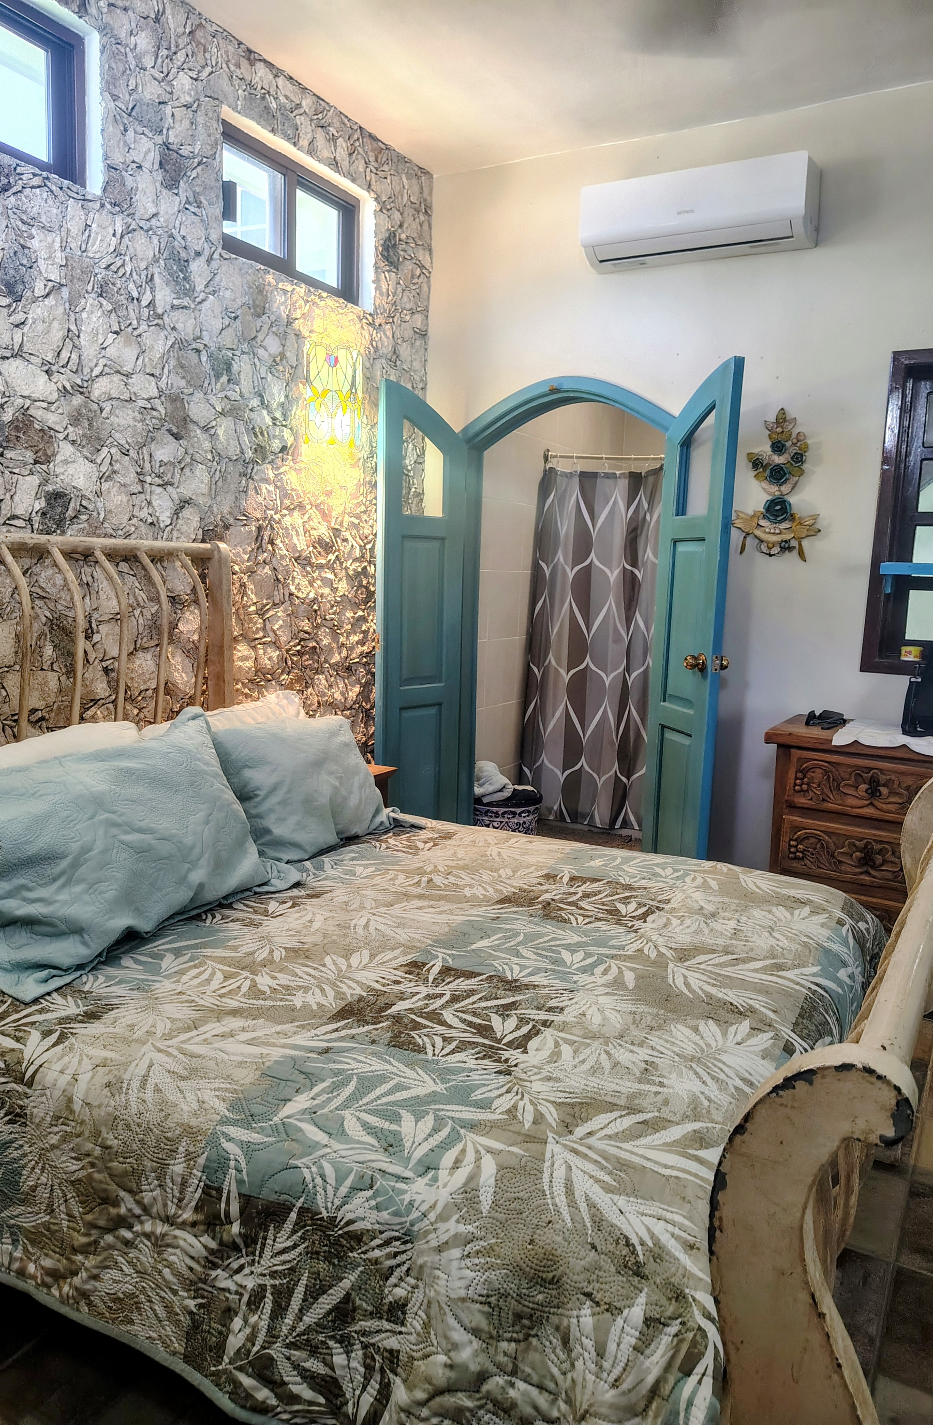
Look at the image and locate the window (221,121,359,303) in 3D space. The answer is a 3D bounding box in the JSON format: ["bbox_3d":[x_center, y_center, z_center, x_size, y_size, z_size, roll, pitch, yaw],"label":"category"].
[{"bbox_3d":[-0.646,-1.748,3.554,0.080,0.420,0.810,6,10,28],"label":"window"}]

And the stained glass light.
[{"bbox_3d":[-0.459,-1.159,3.659,0.135,0.360,0.270,6,10,28],"label":"stained glass light"}]

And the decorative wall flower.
[{"bbox_3d":[1.134,-0.832,3.605,0.320,0.550,0.060,6,10,28],"label":"decorative wall flower"}]

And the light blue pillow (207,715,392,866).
[{"bbox_3d":[-0.431,0.192,2.504,0.180,0.400,0.600,-36,-11,28],"label":"light blue pillow"}]

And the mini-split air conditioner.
[{"bbox_3d":[0.836,-1.780,3.556,0.800,0.245,0.220,6,10,28],"label":"mini-split air conditioner"}]

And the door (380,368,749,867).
[{"bbox_3d":[0.363,-0.280,3.947,1.430,2.120,0.460,6,10,28],"label":"door"}]

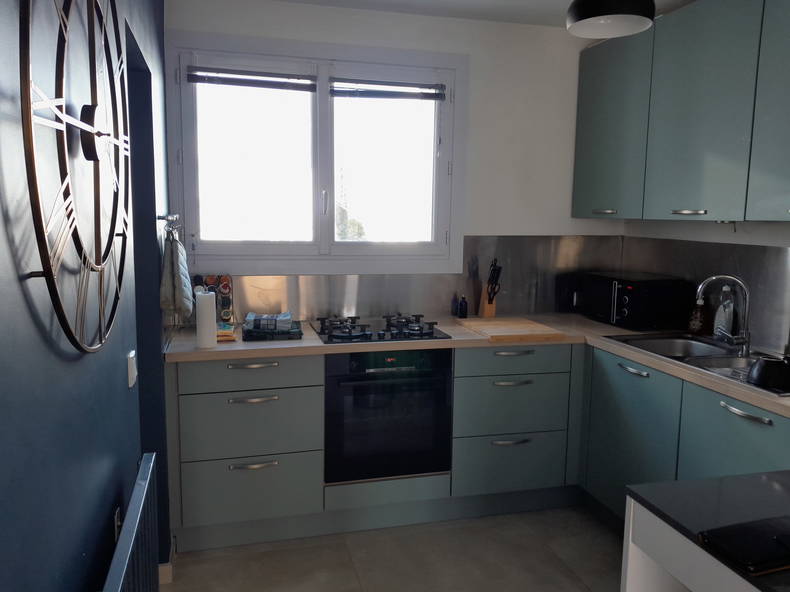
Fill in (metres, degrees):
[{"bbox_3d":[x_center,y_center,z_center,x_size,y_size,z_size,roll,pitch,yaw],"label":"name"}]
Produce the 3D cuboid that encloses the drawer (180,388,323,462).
[{"bbox_3d":[-0.659,0.510,2.755,0.592,0.287,0.510,-1,8,-15],"label":"drawer"}]

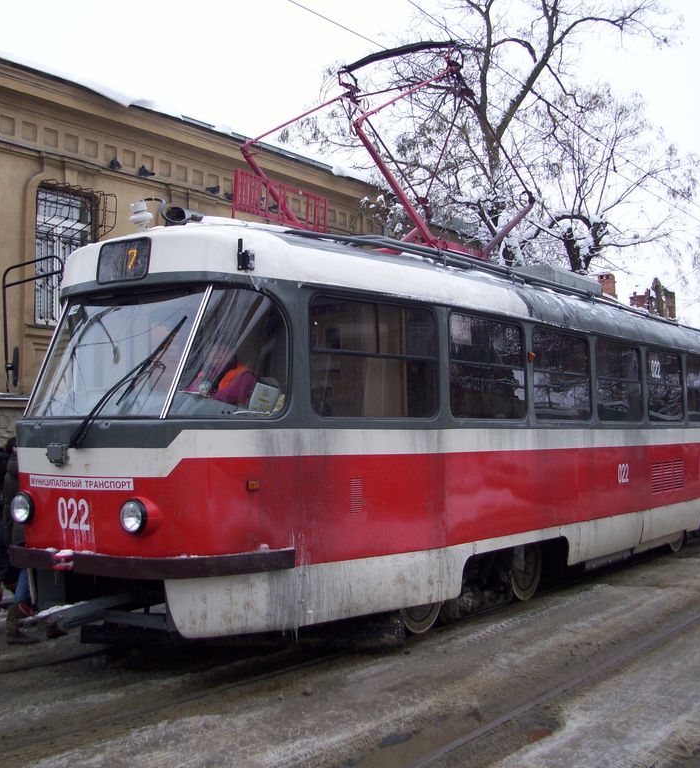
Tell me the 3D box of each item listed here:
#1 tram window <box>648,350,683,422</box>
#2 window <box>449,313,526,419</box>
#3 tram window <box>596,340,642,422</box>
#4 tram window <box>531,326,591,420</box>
[{"bbox_3d":[3.667,0.038,11.707,0.080,0.797,1.226,-4,-5,35],"label":"tram window"},{"bbox_3d":[1.129,-0.121,8.166,0.080,0.804,1.284,-4,-5,35],"label":"window"},{"bbox_3d":[2.825,-0.019,10.533,0.080,0.809,1.245,-4,-5,35],"label":"tram window"},{"bbox_3d":[1.980,-0.073,9.354,0.080,0.811,1.259,-4,-5,35],"label":"tram window"}]

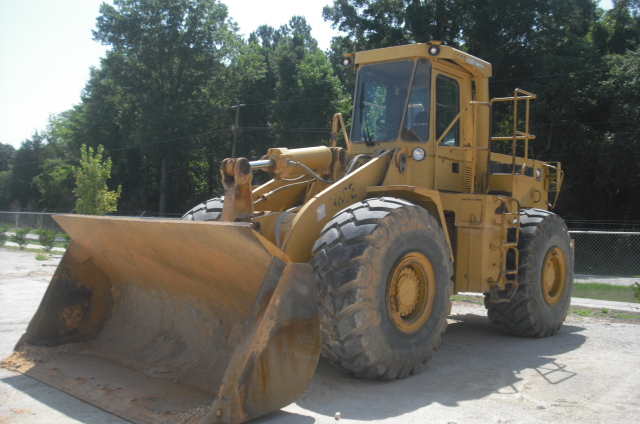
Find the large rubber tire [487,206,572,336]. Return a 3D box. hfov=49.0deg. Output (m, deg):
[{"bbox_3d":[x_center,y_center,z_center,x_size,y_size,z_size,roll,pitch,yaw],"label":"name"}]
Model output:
[{"bbox_3d":[2.920,0.817,9.574,0.663,1.667,1.737,2,0,40],"label":"large rubber tire"}]

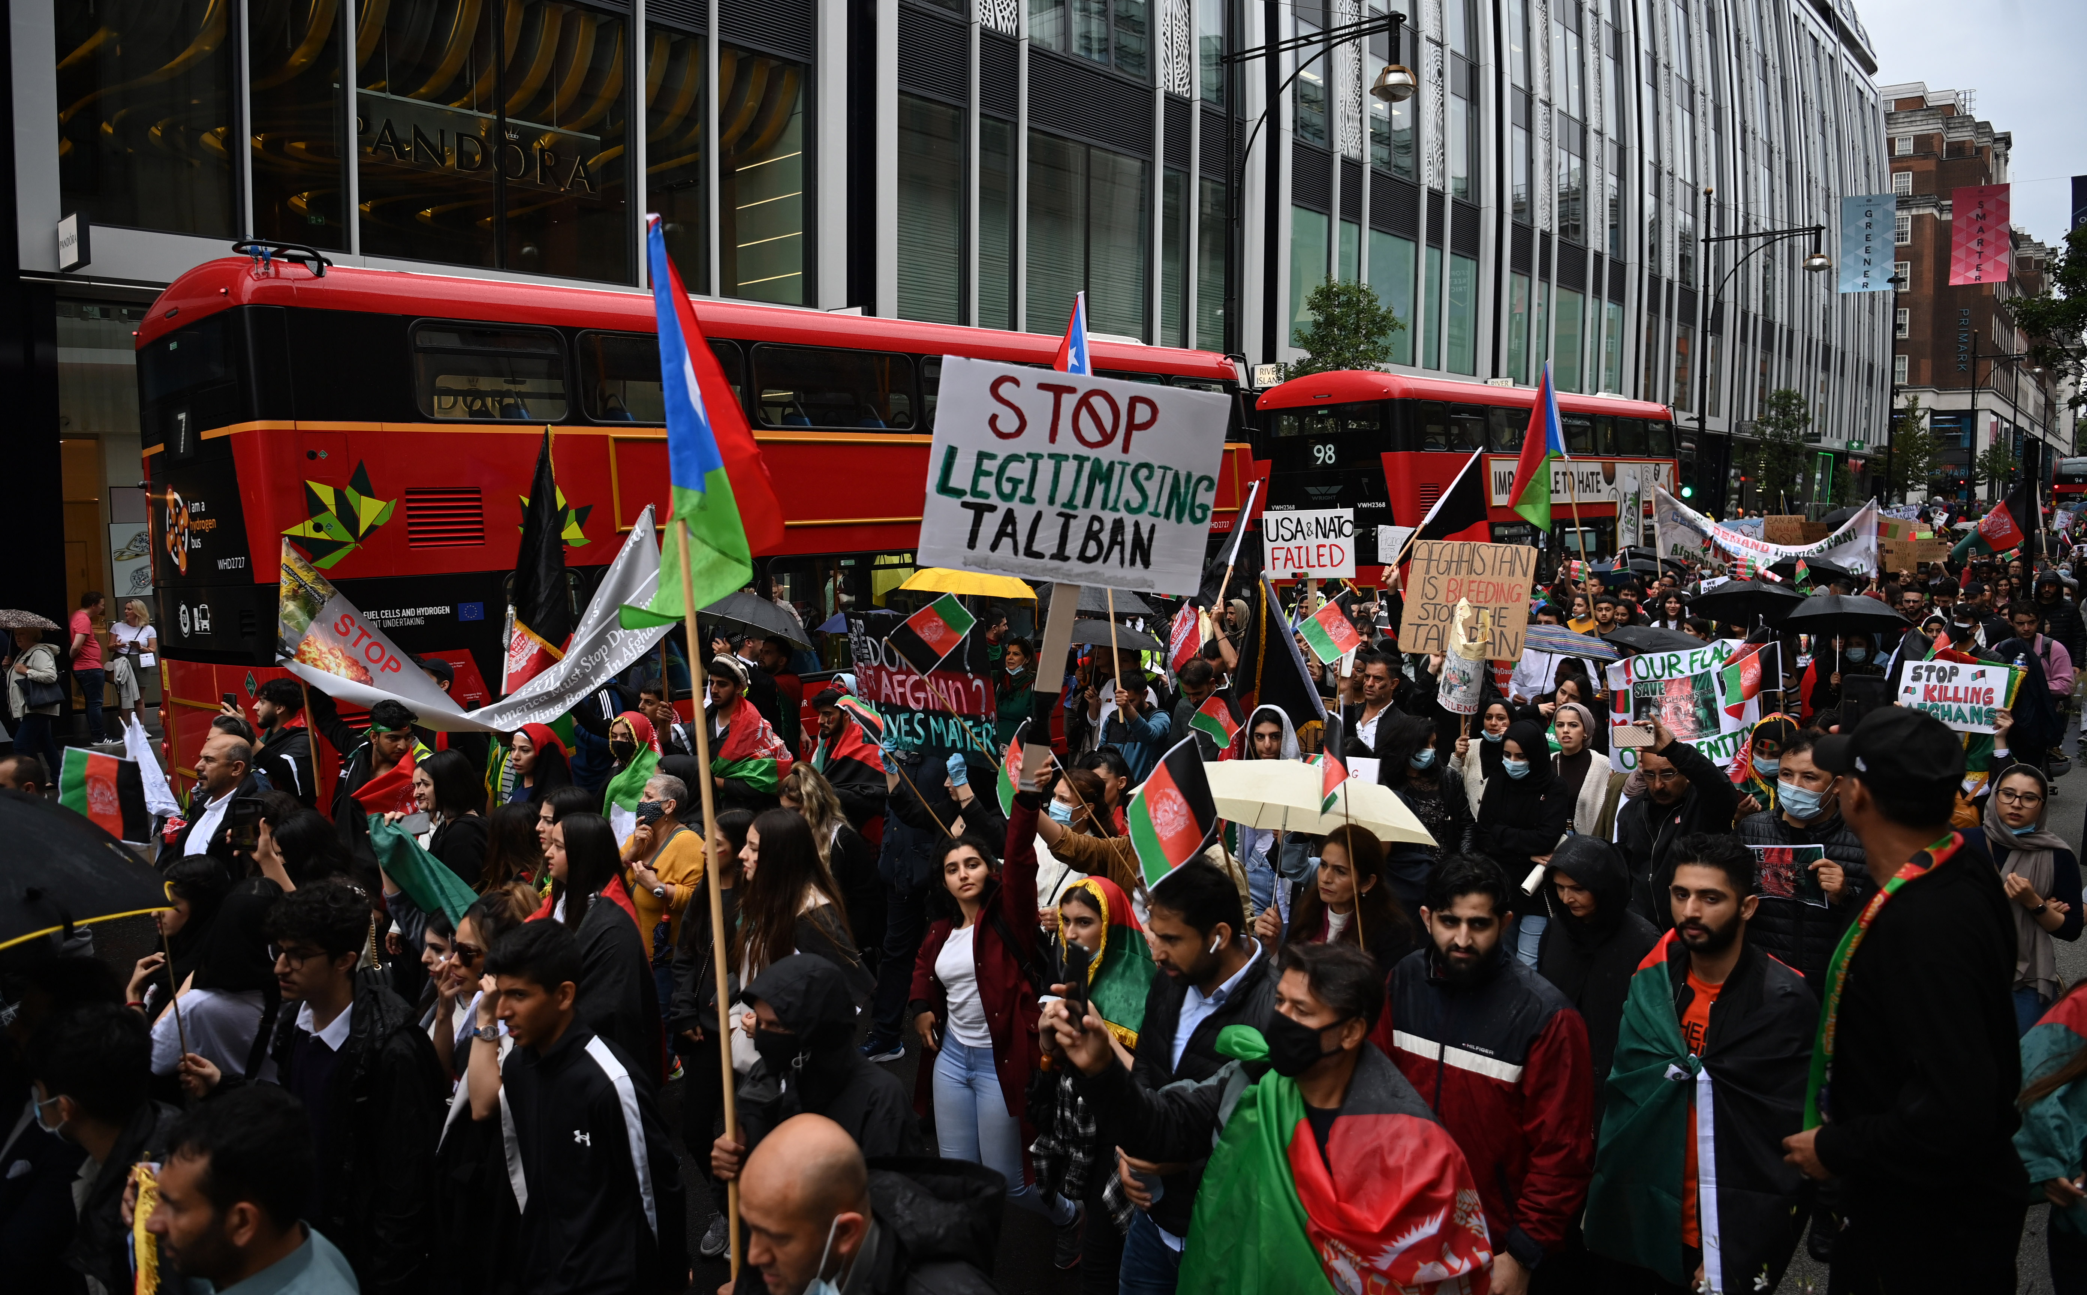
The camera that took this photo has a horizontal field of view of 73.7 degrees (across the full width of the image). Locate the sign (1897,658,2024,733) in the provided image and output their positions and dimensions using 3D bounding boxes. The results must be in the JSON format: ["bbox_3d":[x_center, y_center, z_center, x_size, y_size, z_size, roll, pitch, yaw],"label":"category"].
[{"bbox_3d":[4.051,0.224,6.200,0.420,0.300,0.025,7,2,31],"label":"sign"}]

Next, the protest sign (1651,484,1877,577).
[{"bbox_3d":[8.175,-1.297,15.800,2.300,1.000,0.200,5,7,43],"label":"protest sign"}]

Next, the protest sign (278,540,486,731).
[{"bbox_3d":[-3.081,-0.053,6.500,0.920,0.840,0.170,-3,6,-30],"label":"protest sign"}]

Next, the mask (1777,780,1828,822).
[{"bbox_3d":[2.155,0.433,3.950,0.085,0.115,0.145,-5,8,-42],"label":"mask"}]

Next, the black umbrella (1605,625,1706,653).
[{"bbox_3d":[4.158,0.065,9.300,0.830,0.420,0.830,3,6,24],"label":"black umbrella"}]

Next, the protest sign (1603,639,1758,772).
[{"bbox_3d":[2.990,0.274,6.500,0.680,0.510,0.060,-4,5,30],"label":"protest sign"}]

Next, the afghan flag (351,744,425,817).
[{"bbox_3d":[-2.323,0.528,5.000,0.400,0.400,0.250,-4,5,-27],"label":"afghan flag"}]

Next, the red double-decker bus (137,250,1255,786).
[{"bbox_3d":[-2.119,-0.985,13.426,2.530,4.320,10.800,2,7,45],"label":"red double-decker bus"}]

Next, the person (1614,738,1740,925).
[{"bbox_3d":[2.299,0.722,5.050,0.520,0.800,0.400,3,4,38],"label":"person"}]

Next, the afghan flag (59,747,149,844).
[{"bbox_3d":[-2.567,0.401,3.800,0.270,0.230,0.060,-3,5,-6],"label":"afghan flag"}]

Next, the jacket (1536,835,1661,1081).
[{"bbox_3d":[1.521,0.918,3.800,0.450,0.800,0.330,3,4,38],"label":"jacket"}]

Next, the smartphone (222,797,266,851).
[{"bbox_3d":[-2.290,0.511,4.000,0.075,0.152,0.012,0,-1,-27],"label":"smartphone"}]

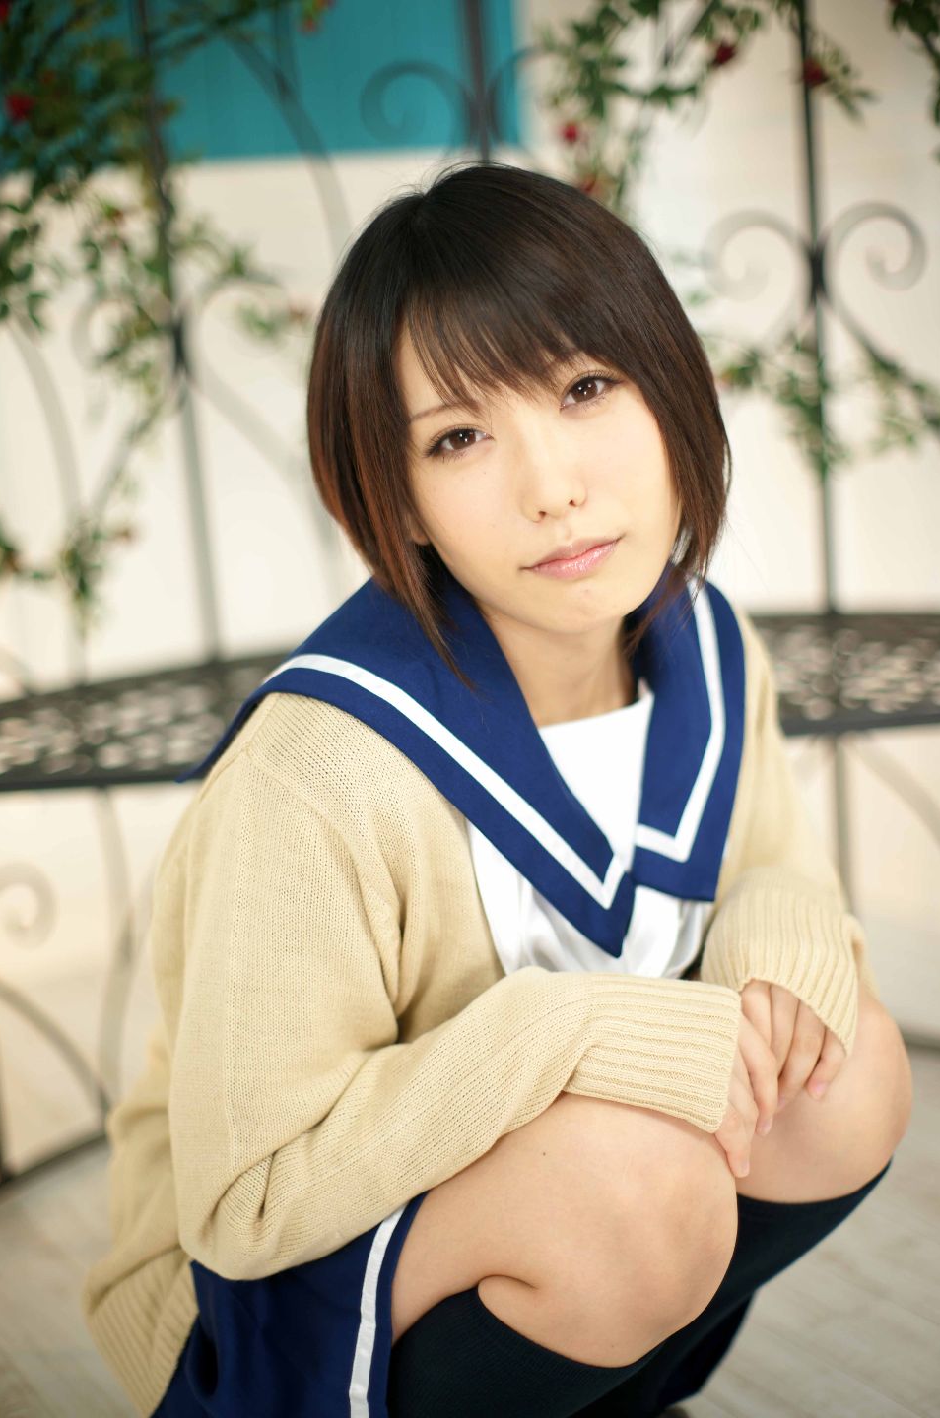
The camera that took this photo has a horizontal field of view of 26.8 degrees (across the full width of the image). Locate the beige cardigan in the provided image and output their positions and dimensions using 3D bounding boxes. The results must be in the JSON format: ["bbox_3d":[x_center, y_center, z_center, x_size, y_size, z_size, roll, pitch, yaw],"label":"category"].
[{"bbox_3d":[0.026,0.202,1.112,0.408,0.508,0.360,-16,33,-37],"label":"beige cardigan"}]

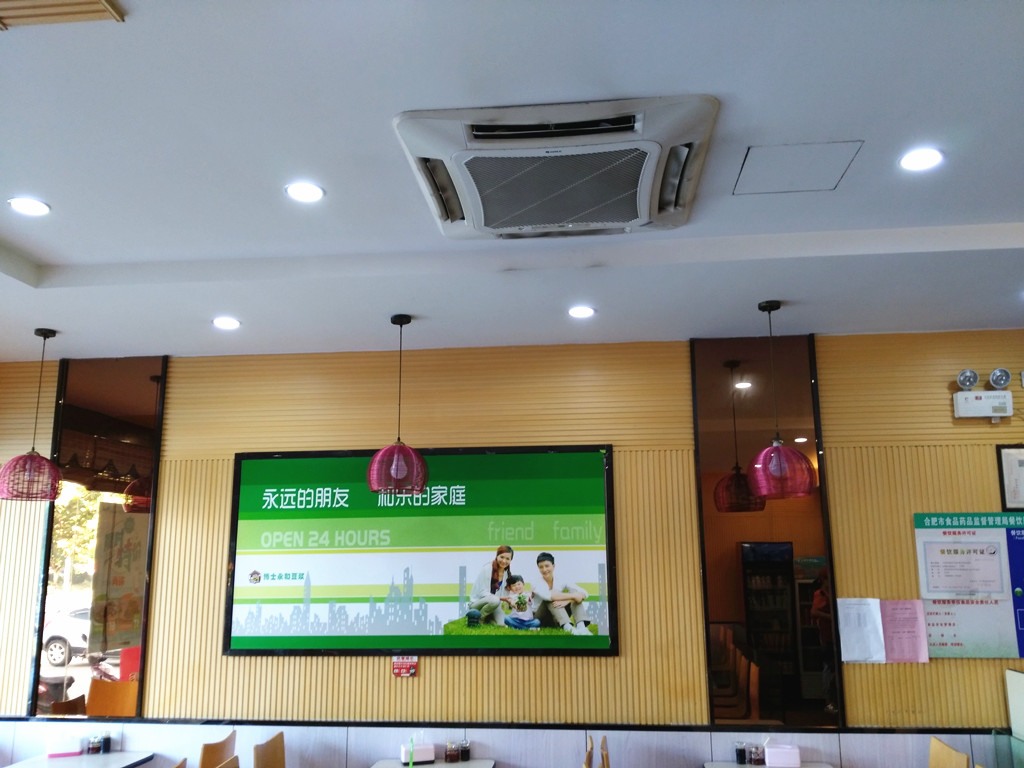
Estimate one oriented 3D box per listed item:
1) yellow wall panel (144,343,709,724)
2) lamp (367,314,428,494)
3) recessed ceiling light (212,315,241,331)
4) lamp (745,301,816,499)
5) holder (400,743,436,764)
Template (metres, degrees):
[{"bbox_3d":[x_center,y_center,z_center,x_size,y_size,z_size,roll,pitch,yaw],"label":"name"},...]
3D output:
[{"bbox_3d":[-0.500,0.770,4.463,2.970,1.970,0.050,-2,-11,6],"label":"yellow wall panel"},{"bbox_3d":[-0.531,0.092,3.923,0.288,0.845,0.288,-2,-11,6],"label":"lamp"},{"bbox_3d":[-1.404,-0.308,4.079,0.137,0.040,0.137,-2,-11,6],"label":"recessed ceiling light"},{"bbox_3d":[1.193,0.064,3.748,0.305,0.885,0.305,-2,-11,6],"label":"lamp"},{"bbox_3d":[-0.470,1.857,4.152,0.152,0.082,0.095,2,-11,-14],"label":"holder"}]

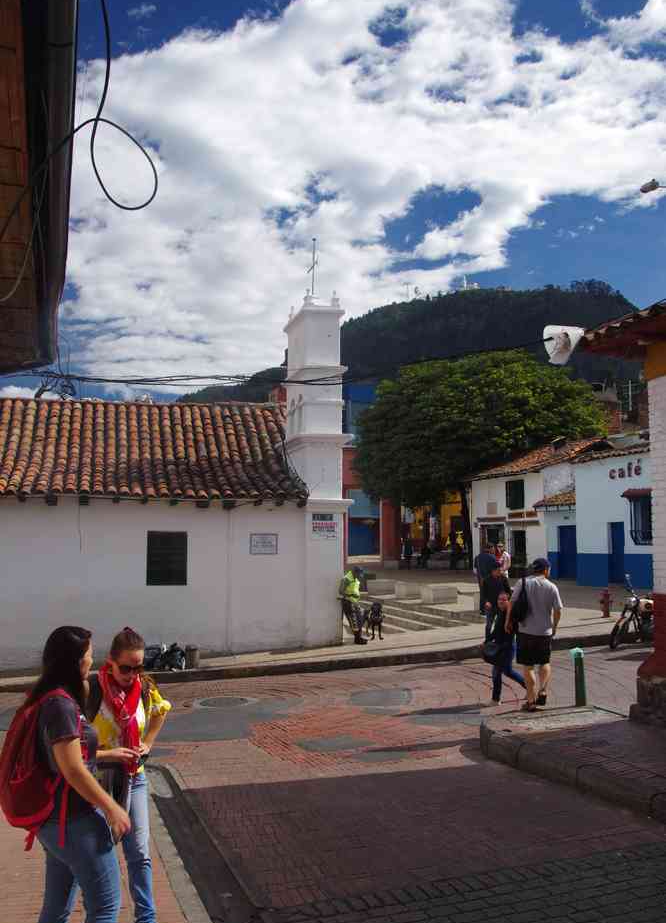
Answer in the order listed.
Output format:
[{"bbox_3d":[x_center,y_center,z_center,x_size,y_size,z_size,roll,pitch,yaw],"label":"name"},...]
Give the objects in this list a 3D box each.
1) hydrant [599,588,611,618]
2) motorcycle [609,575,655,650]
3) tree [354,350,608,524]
[{"bbox_3d":[5.803,3.018,19.554,0.270,0.620,0.270,-1,-5,18],"label":"hydrant"},{"bbox_3d":[5.158,2.506,15.422,1.980,1.200,0.750,4,-5,-37],"label":"motorcycle"},{"bbox_3d":[6.913,-0.243,42.851,11.600,9.700,11.200,0,-4,0],"label":"tree"}]

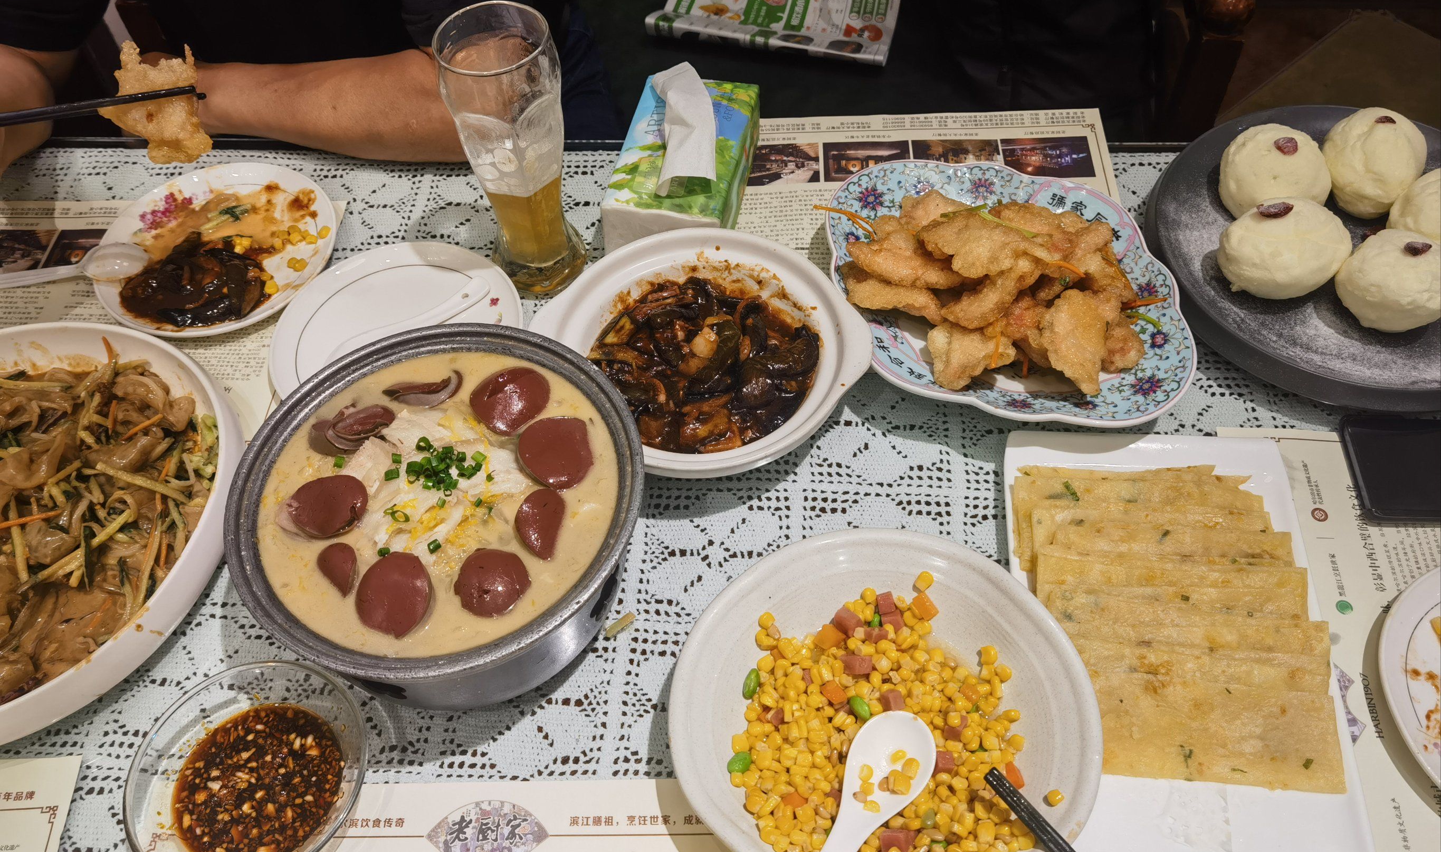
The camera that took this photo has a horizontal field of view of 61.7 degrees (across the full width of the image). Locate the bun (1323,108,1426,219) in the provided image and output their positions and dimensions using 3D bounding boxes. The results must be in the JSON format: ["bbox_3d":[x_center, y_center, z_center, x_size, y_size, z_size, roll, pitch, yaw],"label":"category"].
[{"bbox_3d":[0.486,-0.196,0.898,0.073,0.066,0.085,-1,55,1],"label":"bun"}]

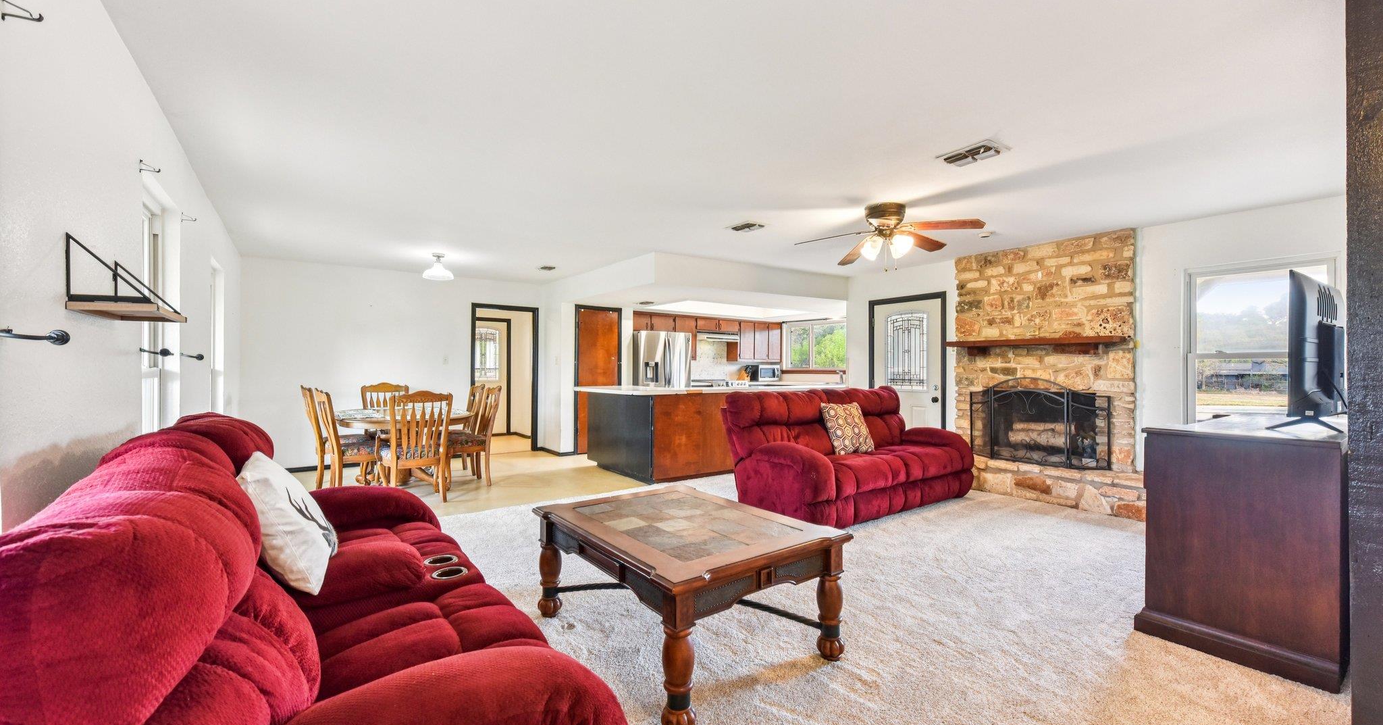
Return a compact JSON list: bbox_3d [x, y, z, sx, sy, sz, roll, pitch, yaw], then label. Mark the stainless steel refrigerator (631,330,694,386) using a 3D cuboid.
[{"bbox_3d":[-0.663,0.417,8.614,0.925,1.760,0.870,0,0,-36],"label":"stainless steel refrigerator"}]

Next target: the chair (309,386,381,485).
[{"bbox_3d":[-3.340,0.760,5.270,0.560,1.010,0.480,0,0,-39],"label":"chair"}]

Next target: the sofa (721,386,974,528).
[{"bbox_3d":[1.489,0.759,4.885,2.200,1.030,1.060,0,0,-36],"label":"sofa"}]

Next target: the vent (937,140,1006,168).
[{"bbox_3d":[1.610,-1.185,3.070,0.220,0.040,0.320,0,0,-36],"label":"vent"}]

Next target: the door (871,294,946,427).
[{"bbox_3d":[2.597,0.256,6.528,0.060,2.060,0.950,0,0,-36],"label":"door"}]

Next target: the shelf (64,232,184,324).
[{"bbox_3d":[-1.825,-0.258,1.765,0.185,0.214,0.535,0,0,-36],"label":"shelf"}]

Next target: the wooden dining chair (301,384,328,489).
[{"bbox_3d":[-3.656,0.758,5.535,0.580,1.030,0.500,0,-1,-41],"label":"wooden dining chair"}]

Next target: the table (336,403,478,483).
[{"bbox_3d":[-2.946,0.894,5.543,1.210,0.760,1.660,0,0,-36],"label":"table"}]

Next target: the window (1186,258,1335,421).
[{"bbox_3d":[4.400,-0.060,4.200,0.100,1.380,0.820,0,0,-35],"label":"window"}]

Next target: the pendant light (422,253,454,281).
[{"bbox_3d":[-2.711,-1.035,5.762,0.305,0.260,0.305,0,0,-36],"label":"pendant light"}]

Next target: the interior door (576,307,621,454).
[{"bbox_3d":[-1.310,0.245,7.620,0.680,2.040,0.080,0,0,-36],"label":"interior door"}]

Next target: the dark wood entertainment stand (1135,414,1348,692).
[{"bbox_3d":[2.795,0.790,2.665,1.300,0.945,0.600,0,0,-36],"label":"dark wood entertainment stand"}]

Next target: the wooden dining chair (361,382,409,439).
[{"bbox_3d":[-3.490,0.760,6.150,0.490,1.010,0.540,0,0,-36],"label":"wooden dining chair"}]

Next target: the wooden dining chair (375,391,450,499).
[{"bbox_3d":[-2.509,0.755,4.909,0.580,1.030,0.640,0,0,-36],"label":"wooden dining chair"}]

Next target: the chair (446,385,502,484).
[{"bbox_3d":[-2.333,0.760,5.619,0.580,1.030,0.500,0,0,-36],"label":"chair"}]

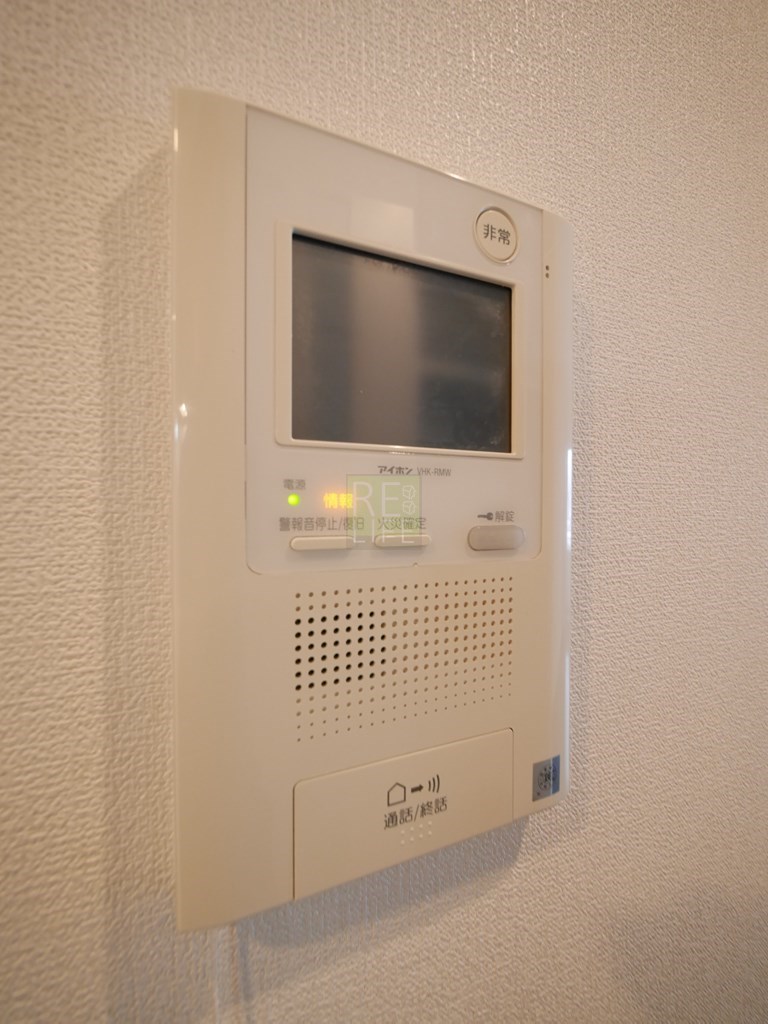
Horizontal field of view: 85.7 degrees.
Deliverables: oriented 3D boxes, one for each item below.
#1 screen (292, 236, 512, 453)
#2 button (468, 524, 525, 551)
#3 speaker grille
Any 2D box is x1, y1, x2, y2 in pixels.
[{"bbox_3d":[0.008,-0.046,0.124,0.071,0.054,0.004,0,1,-22],"label":"screen"},{"bbox_3d":[0.037,0.008,0.134,0.022,0.008,0.004,0,1,-22],"label":"button"},{"bbox_3d":[0.009,0.042,0.125,0.073,0.041,0.003,0,1,-22],"label":"speaker grille"}]

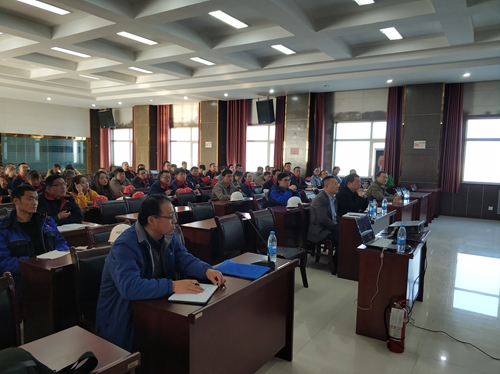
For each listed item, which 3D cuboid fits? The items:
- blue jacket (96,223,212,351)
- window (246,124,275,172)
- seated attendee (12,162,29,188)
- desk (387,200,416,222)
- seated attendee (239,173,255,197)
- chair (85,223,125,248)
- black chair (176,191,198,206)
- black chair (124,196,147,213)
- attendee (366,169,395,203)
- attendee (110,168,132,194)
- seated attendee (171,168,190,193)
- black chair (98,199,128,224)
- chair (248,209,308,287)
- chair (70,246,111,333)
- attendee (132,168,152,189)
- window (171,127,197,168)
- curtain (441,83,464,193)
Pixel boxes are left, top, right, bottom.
[{"bbox_3d":[-0.591,0.591,2.510,0.610,0.690,0.620,4,6,32],"label":"blue jacket"},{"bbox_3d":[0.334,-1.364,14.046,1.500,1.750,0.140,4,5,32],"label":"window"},{"bbox_3d":[-5.242,0.074,9.349,0.750,1.270,0.520,4,6,32],"label":"seated attendee"},{"bbox_3d":[2.577,0.655,6.907,0.465,0.770,1.210,4,6,32],"label":"desk"},{"bbox_3d":[-0.063,0.317,7.827,0.750,1.220,0.500,4,5,32],"label":"seated attendee"},{"bbox_3d":[-1.132,0.806,3.573,0.580,0.900,0.460,4,6,32],"label":"chair"},{"bbox_3d":[-0.884,0.549,6.489,0.550,0.930,0.470,4,5,32],"label":"black chair"},{"bbox_3d":[-1.508,0.609,5.826,0.580,0.930,0.460,4,6,32],"label":"black chair"},{"bbox_3d":[2.390,0.372,7.071,0.800,1.300,0.580,4,6,32],"label":"attendee"},{"bbox_3d":[-2.642,0.228,8.041,0.680,1.210,0.520,4,6,32],"label":"attendee"},{"bbox_3d":[-1.366,0.247,8.038,0.680,1.220,0.520,4,6,32],"label":"seated attendee"},{"bbox_3d":[-1.692,0.644,5.222,0.560,0.900,0.450,4,6,32],"label":"black chair"},{"bbox_3d":[0.317,0.740,4.545,0.600,0.920,0.480,4,6,32],"label":"chair"},{"bbox_3d":[-0.841,0.845,2.598,0.550,0.940,0.470,4,5,32],"label":"chair"},{"bbox_3d":[-2.263,0.217,8.260,0.760,1.230,0.550,4,6,32],"label":"attendee"},{"bbox_3d":[-2.654,-1.569,15.896,1.650,1.750,0.140,4,5,32],"label":"window"},{"bbox_3d":[5.273,-1.234,10.103,0.420,2.850,0.200,4,6,32],"label":"curtain"}]

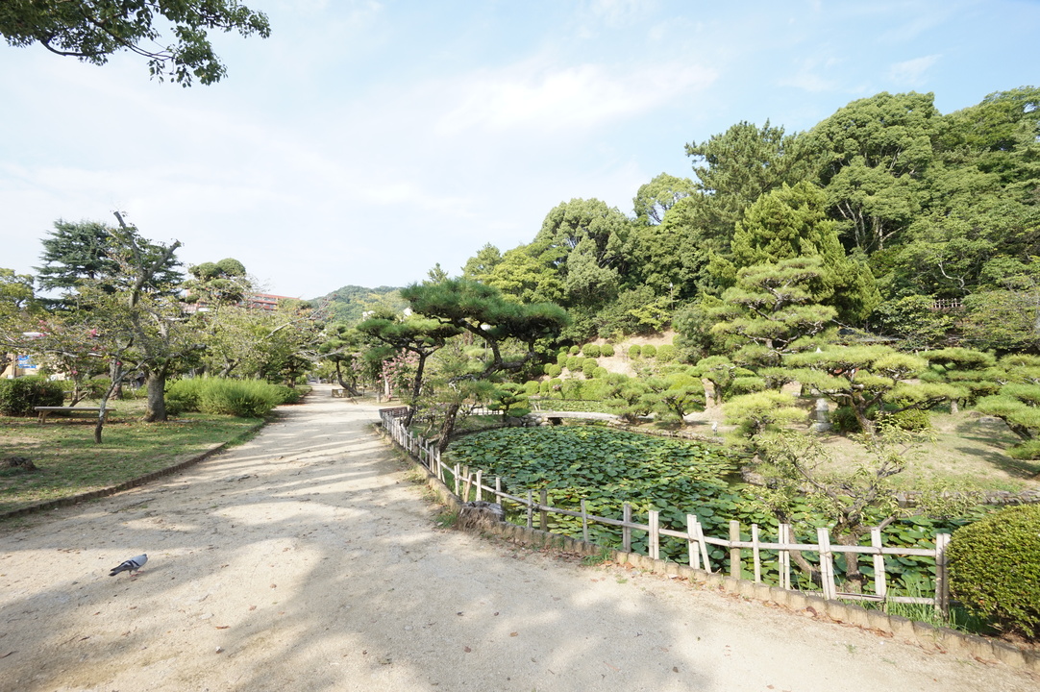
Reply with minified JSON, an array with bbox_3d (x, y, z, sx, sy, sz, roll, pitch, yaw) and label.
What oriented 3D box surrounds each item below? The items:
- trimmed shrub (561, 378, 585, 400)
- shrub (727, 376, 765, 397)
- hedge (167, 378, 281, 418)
[{"bbox_3d":[3.580,2.980,29.500,1.550,1.400,1.300,0,-4,5],"label":"trimmed shrub"},{"bbox_3d":[10.300,1.900,19.700,1.550,1.000,1.350,-1,-4,15],"label":"shrub"},{"bbox_3d":[-10.850,1.820,15.600,3.600,1.350,2.000,0,-4,-5],"label":"hedge"}]

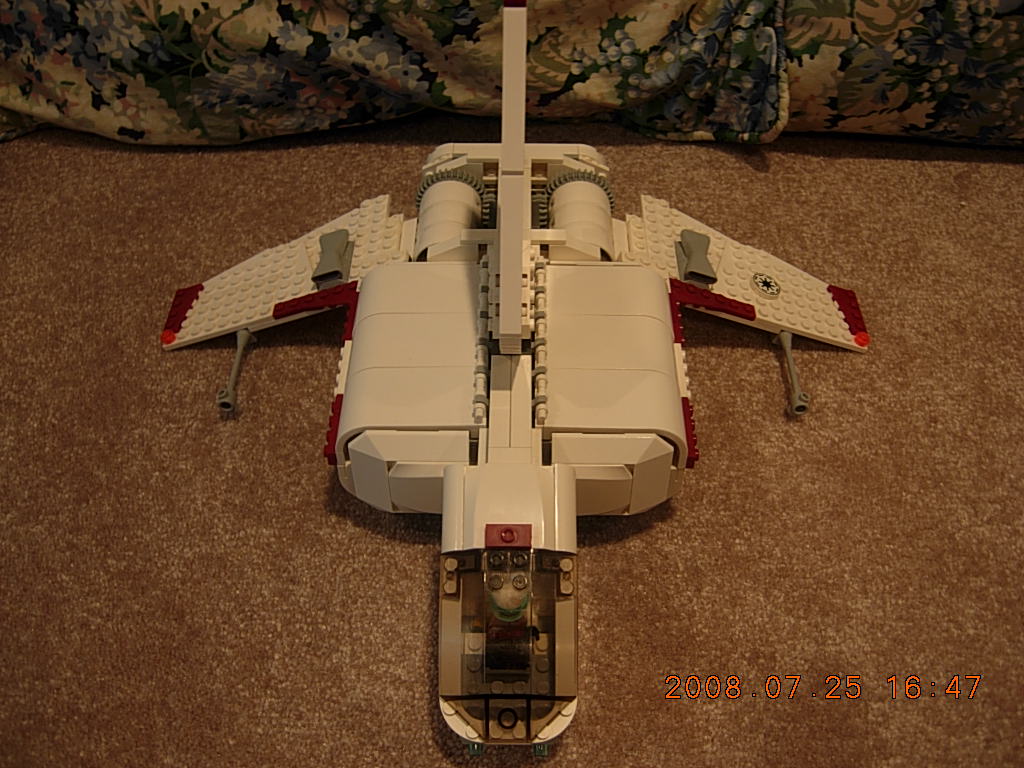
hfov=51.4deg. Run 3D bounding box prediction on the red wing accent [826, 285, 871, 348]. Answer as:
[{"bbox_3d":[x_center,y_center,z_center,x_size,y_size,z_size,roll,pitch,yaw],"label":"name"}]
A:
[{"bbox_3d":[0.173,-0.035,0.545,0.016,0.005,0.040,15,45,-14],"label":"red wing accent"}]

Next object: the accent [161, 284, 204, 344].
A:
[{"bbox_3d":[-0.171,-0.036,0.549,0.016,0.005,0.040,-15,45,16],"label":"accent"}]

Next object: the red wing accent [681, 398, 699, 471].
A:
[{"bbox_3d":[0.073,0.020,0.440,0.005,0.008,0.032,0,48,1],"label":"red wing accent"}]

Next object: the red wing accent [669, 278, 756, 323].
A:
[{"bbox_3d":[0.097,-0.038,0.514,0.047,0.005,0.016,15,45,-14],"label":"red wing accent"}]

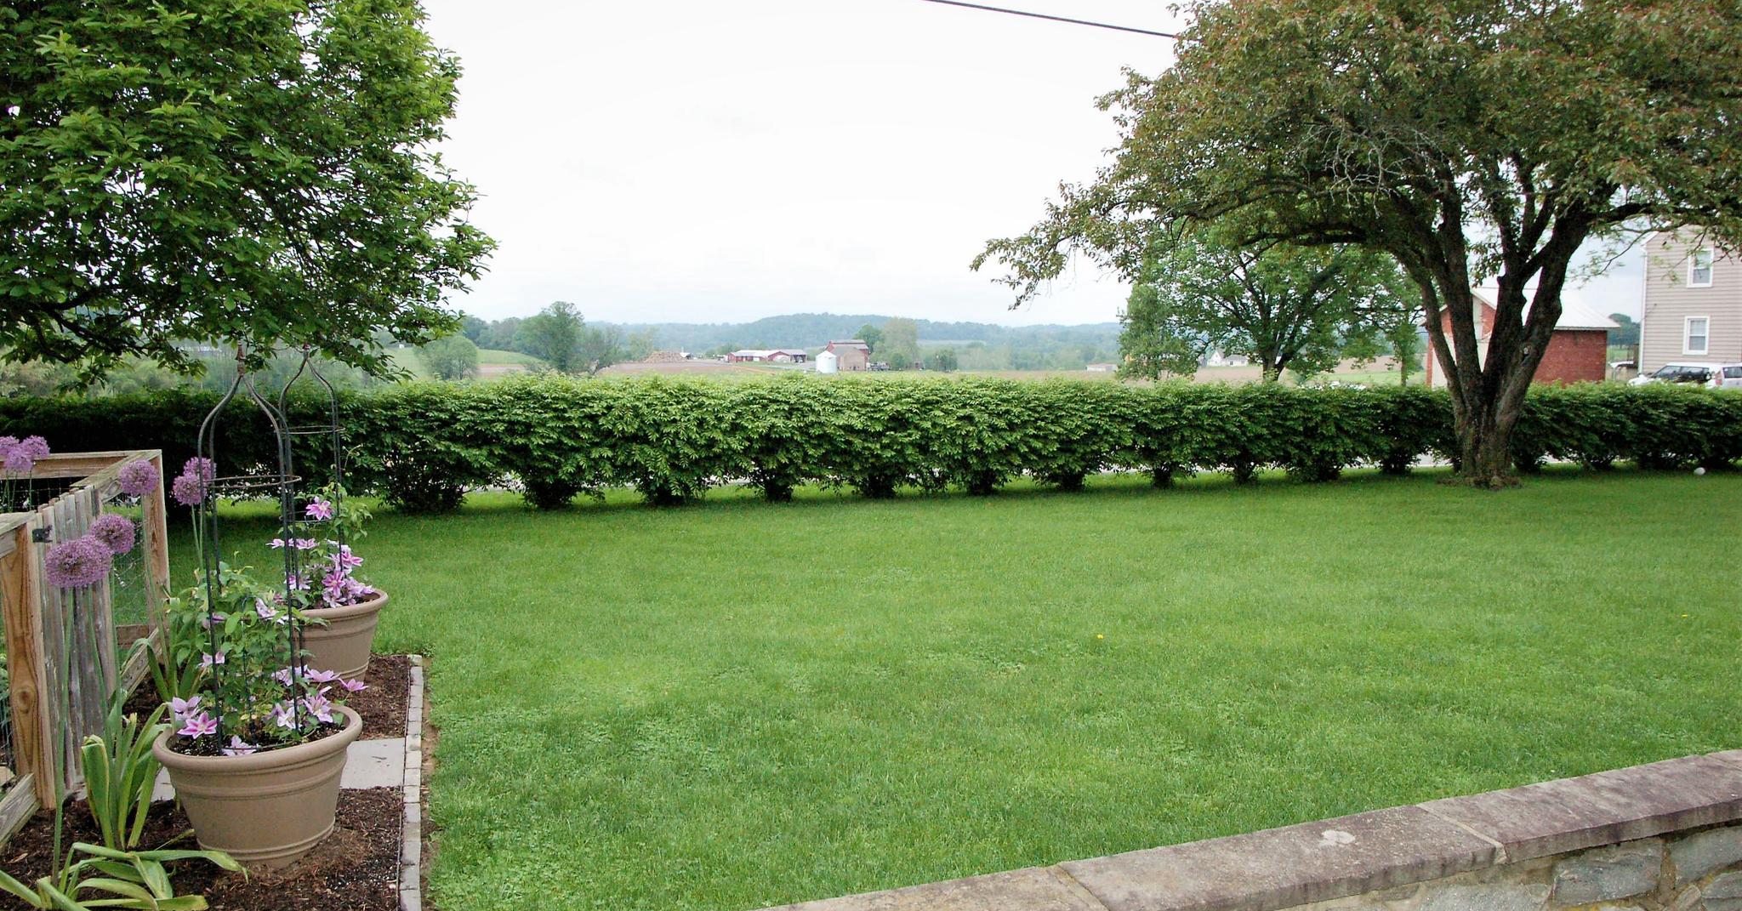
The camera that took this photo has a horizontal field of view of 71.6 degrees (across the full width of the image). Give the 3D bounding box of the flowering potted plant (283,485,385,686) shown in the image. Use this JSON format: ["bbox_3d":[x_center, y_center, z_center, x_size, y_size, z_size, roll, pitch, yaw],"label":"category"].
[{"bbox_3d":[-2.729,0.615,6.020,0.600,0.930,0.600,0,5,0],"label":"flowering potted plant"}]

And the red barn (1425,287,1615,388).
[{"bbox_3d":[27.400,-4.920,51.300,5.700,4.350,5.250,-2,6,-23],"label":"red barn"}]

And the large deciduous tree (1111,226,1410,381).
[{"bbox_3d":[13.228,-4.749,40.739,10.000,6.440,9.000,0,5,0],"label":"large deciduous tree"}]

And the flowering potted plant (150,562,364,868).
[{"bbox_3d":[-1.913,0.776,3.793,0.610,0.900,0.610,0,5,0],"label":"flowering potted plant"}]

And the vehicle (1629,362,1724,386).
[{"bbox_3d":[31.472,-2.787,46.859,1.800,1.600,4.500,-2,5,-20],"label":"vehicle"}]

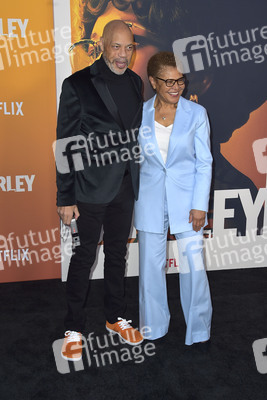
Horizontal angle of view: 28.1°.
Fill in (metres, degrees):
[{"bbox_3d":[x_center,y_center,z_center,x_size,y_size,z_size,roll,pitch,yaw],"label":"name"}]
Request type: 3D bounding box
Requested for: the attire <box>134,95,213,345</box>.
[{"bbox_3d":[0.198,0.121,3.037,0.520,1.410,0.360,4,12,20],"label":"attire"}]

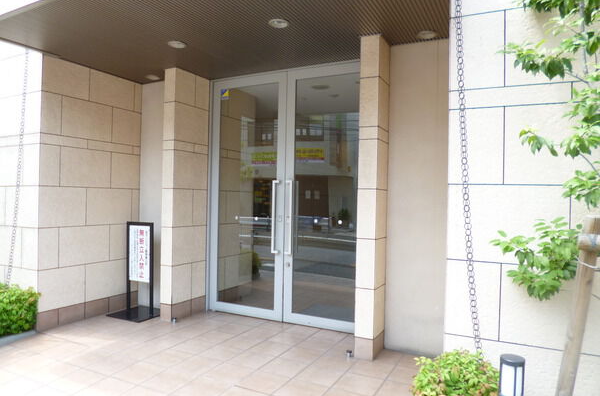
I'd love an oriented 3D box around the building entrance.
[{"bbox_3d":[-0.164,-0.012,4.362,1.950,2.640,0.150,1,0,27],"label":"building entrance"}]

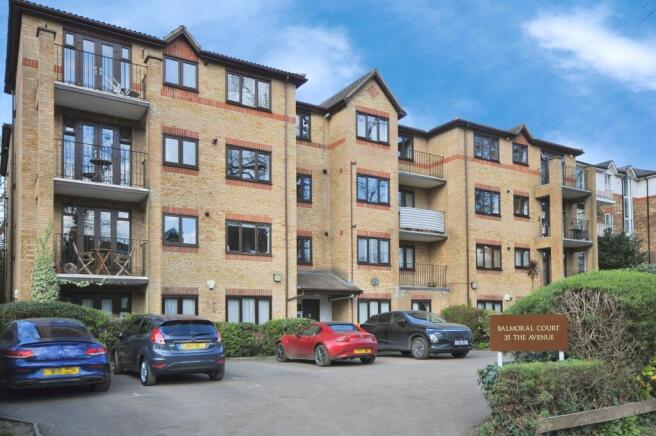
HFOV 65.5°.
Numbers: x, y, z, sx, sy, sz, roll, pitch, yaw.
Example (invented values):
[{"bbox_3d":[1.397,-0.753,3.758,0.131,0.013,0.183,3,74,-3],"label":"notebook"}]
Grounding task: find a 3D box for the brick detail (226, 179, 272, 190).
[{"bbox_3d":[-2.750,-1.153,17.796,1.737,0.220,0.100,6,-10,-32],"label":"brick detail"}]

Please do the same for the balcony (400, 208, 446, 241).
[{"bbox_3d":[4.102,0.283,24.064,3.000,1.280,1.400,4,-8,-29],"label":"balcony"}]

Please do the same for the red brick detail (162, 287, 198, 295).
[{"bbox_3d":[-4.831,2.412,16.685,1.230,0.230,0.100,4,-8,-29],"label":"red brick detail"}]

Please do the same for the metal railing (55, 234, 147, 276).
[{"bbox_3d":[-6.697,1.134,15.047,2.500,1.100,0.850,4,-8,-29],"label":"metal railing"}]

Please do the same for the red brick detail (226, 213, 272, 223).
[{"bbox_3d":[-2.902,0.002,18.674,1.789,0.230,0.120,3,-6,-31],"label":"red brick detail"}]

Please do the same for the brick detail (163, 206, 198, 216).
[{"bbox_3d":[-4.905,-0.210,16.950,1.220,0.240,0.100,3,-6,-30],"label":"brick detail"}]

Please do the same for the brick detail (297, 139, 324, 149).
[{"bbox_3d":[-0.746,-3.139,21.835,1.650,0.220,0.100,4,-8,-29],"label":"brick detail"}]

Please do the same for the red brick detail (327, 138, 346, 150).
[{"bbox_3d":[0.356,-3.173,22.034,0.100,0.230,1.478,6,-10,-32],"label":"red brick detail"}]

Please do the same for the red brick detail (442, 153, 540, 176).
[{"bbox_3d":[8.461,-2.564,25.997,6.276,0.270,0.998,6,-10,-32],"label":"red brick detail"}]

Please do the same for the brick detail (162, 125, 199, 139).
[{"bbox_3d":[-4.934,-2.806,16.985,1.230,0.235,0.100,4,-8,-29],"label":"brick detail"}]

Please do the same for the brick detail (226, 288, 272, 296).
[{"bbox_3d":[-2.803,2.667,18.200,1.800,0.240,0.100,3,-6,-30],"label":"brick detail"}]

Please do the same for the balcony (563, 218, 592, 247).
[{"bbox_3d":[12.724,0.960,26.962,2.600,1.300,1.250,6,-10,-32],"label":"balcony"}]

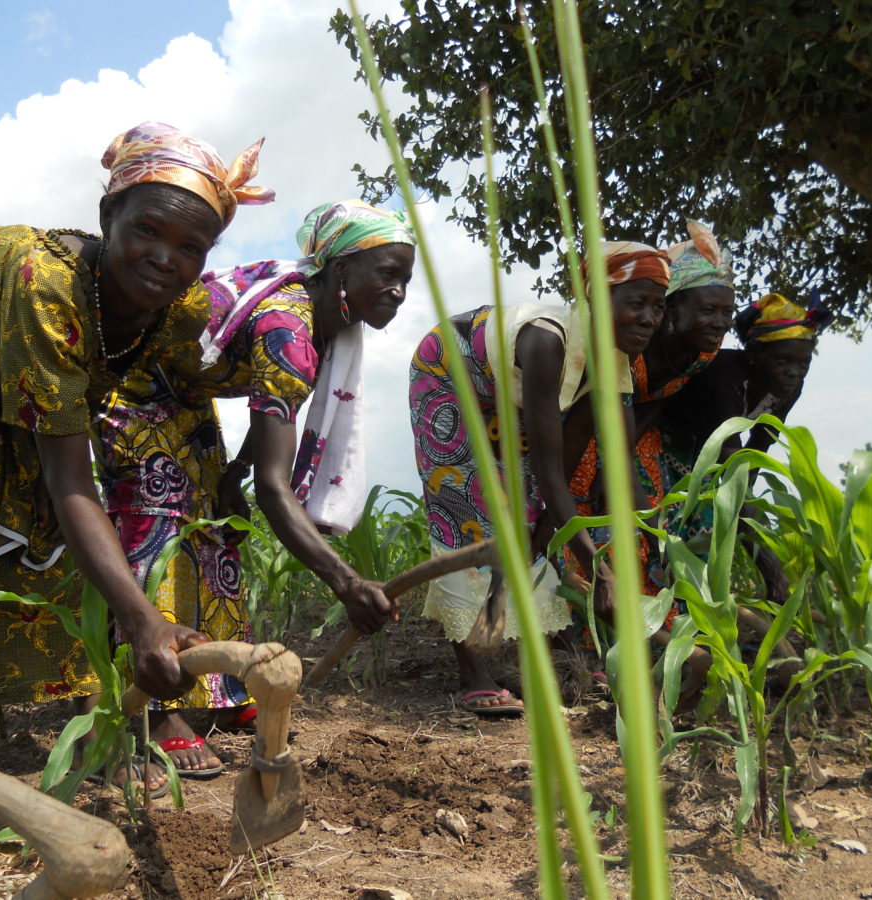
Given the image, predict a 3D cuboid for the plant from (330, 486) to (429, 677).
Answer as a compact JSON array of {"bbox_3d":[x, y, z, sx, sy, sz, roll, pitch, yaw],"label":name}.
[{"bbox_3d":[-0.198,0.457,3.200,0.360,0.660,0.360,0,-6,0],"label":"plant"}]

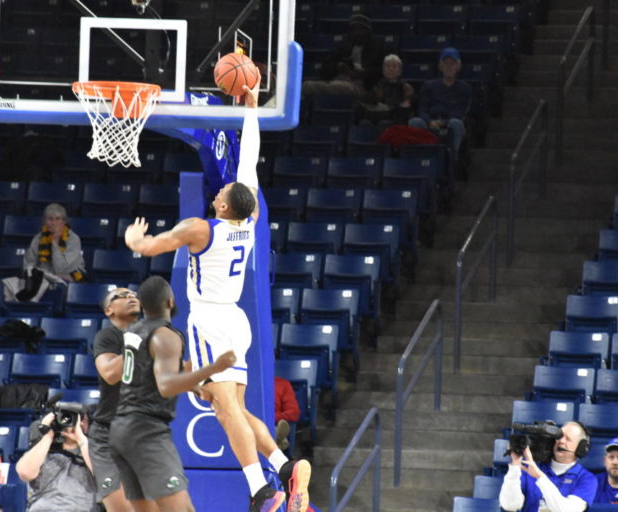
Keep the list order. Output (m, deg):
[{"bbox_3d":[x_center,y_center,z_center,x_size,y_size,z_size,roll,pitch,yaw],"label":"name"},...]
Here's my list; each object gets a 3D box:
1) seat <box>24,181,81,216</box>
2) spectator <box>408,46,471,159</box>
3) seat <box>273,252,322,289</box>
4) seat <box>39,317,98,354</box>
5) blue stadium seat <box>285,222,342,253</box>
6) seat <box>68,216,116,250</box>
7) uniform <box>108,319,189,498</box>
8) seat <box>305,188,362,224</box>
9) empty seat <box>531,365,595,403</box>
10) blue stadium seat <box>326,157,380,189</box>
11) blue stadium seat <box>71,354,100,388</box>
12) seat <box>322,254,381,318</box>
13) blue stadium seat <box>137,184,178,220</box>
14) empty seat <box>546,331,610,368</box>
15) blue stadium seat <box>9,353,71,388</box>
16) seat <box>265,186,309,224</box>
[{"bbox_3d":[-2.313,-0.246,48.156,0.510,0.820,0.500,1,-3,13],"label":"seat"},{"bbox_3d":[1.212,-1.336,50.882,0.580,1.250,0.800,1,-2,12],"label":"spectator"},{"bbox_3d":[-0.167,0.369,46.067,0.500,0.780,0.500,1,-2,12],"label":"seat"},{"bbox_3d":[-2.015,0.897,44.680,0.500,0.780,0.500,1,-2,12],"label":"seat"},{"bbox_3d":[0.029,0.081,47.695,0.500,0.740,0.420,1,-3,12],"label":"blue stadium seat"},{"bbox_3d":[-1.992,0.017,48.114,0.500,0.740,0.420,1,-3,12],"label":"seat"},{"bbox_3d":[-0.874,0.841,29.800,0.350,0.990,0.430,4,-4,-38],"label":"uniform"},{"bbox_3d":[0.195,-0.200,47.760,0.500,0.780,0.500,1,-2,12],"label":"seat"},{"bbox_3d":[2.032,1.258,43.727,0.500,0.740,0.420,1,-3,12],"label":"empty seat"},{"bbox_3d":[0.330,-0.472,48.347,0.510,0.820,0.500,1,-3,13],"label":"blue stadium seat"},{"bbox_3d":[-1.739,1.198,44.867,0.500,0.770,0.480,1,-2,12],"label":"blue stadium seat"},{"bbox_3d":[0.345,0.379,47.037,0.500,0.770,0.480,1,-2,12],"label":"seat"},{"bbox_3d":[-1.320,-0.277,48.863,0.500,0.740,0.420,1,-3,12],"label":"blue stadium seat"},{"bbox_3d":[2.149,1.001,43.825,0.510,0.780,0.500,1,-2,12],"label":"empty seat"},{"bbox_3d":[-2.205,1.175,43.836,0.500,0.780,0.500,1,-2,12],"label":"blue stadium seat"},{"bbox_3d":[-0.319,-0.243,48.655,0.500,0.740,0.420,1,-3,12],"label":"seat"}]

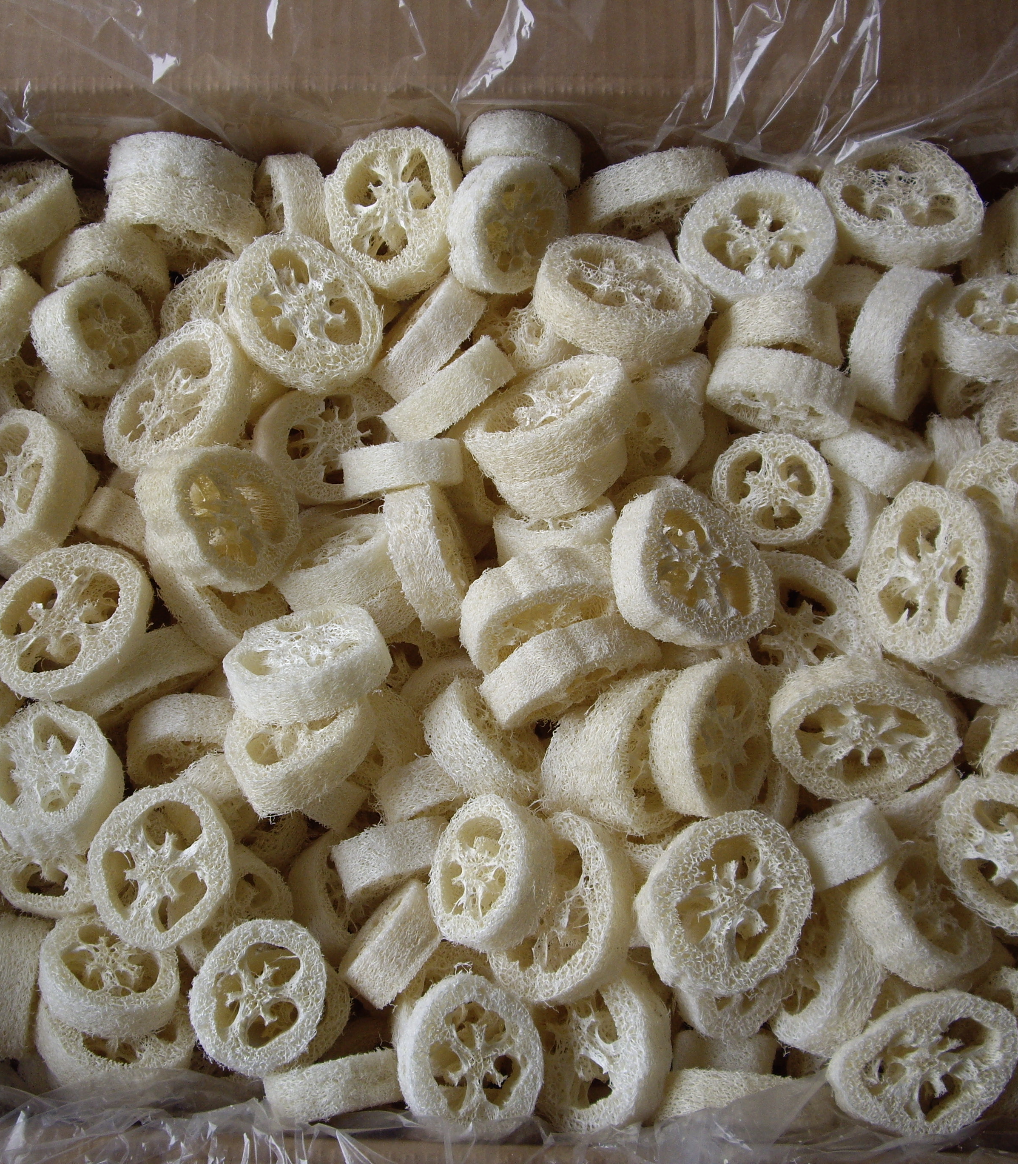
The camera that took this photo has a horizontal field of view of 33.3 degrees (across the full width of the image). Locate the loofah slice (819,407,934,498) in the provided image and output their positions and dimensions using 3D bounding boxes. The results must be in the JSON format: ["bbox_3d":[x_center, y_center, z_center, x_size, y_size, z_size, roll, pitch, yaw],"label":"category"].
[{"bbox_3d":[0.161,-0.057,0.744,0.049,0.049,0.020,26,114,-3],"label":"loofah slice"}]

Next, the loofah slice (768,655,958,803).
[{"bbox_3d":[0.141,0.059,0.683,0.074,0.021,0.054,5,112,2],"label":"loofah slice"}]

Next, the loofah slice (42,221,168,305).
[{"bbox_3d":[-0.170,-0.127,0.720,0.053,0.051,0.021,3,65,-14],"label":"loofah slice"}]

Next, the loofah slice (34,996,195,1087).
[{"bbox_3d":[-0.155,0.177,0.669,0.061,0.022,0.061,23,32,-6],"label":"loofah slice"}]

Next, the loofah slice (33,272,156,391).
[{"bbox_3d":[-0.181,-0.108,0.743,0.022,0.050,0.045,-6,74,36],"label":"loofah slice"}]

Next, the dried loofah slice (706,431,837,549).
[{"bbox_3d":[0.105,-0.037,0.685,0.047,0.019,0.048,0,91,1],"label":"dried loofah slice"}]

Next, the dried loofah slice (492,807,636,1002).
[{"bbox_3d":[0.021,0.130,0.675,0.055,0.021,0.075,6,78,26],"label":"dried loofah slice"}]

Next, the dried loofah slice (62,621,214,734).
[{"bbox_3d":[-0.154,0.039,0.710,0.065,0.062,0.021,-23,82,-12],"label":"dried loofah slice"}]

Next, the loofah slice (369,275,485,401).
[{"bbox_3d":[-0.033,-0.100,0.705,0.021,0.050,0.053,38,95,-17],"label":"loofah slice"}]

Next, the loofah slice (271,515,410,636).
[{"bbox_3d":[-0.068,-0.002,0.723,0.061,0.059,0.031,-23,109,-5],"label":"loofah slice"}]

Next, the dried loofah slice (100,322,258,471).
[{"bbox_3d":[-0.140,-0.075,0.730,0.058,0.020,0.079,14,66,30],"label":"dried loofah slice"}]

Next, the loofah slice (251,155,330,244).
[{"bbox_3d":[-0.097,-0.158,0.752,0.020,0.059,0.061,-16,104,-24],"label":"loofah slice"}]

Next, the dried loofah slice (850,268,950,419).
[{"bbox_3d":[0.168,-0.102,0.730,0.022,0.061,0.063,24,103,28],"label":"dried loofah slice"}]

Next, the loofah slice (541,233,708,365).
[{"bbox_3d":[0.046,-0.114,0.690,0.068,0.022,0.063,12,45,2],"label":"loofah slice"}]

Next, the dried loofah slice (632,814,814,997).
[{"bbox_3d":[0.083,0.124,0.661,0.061,0.021,0.074,34,72,0],"label":"dried loofah slice"}]

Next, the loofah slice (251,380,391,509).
[{"bbox_3d":[-0.083,-0.061,0.763,0.059,0.020,0.056,-1,91,-24],"label":"loofah slice"}]

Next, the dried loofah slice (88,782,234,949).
[{"bbox_3d":[-0.136,0.111,0.672,0.054,0.021,0.063,7,81,-2],"label":"dried loofah slice"}]

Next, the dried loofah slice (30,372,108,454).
[{"bbox_3d":[-0.180,-0.089,0.764,0.060,0.021,0.059,-13,75,-38],"label":"dried loofah slice"}]

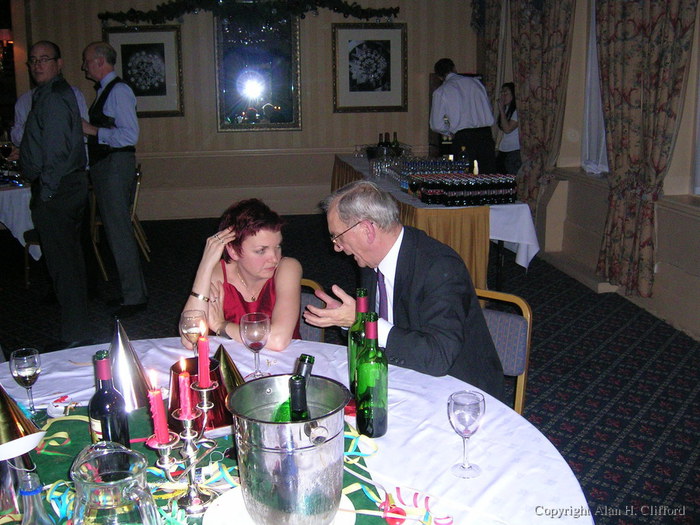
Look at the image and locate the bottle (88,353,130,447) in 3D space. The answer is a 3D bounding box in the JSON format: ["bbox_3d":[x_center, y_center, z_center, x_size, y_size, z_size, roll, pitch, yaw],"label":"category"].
[{"bbox_3d":[-0.463,0.318,1.376,0.078,0.305,0.078,-1,14,0],"label":"bottle"}]

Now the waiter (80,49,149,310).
[{"bbox_3d":[-1.558,-0.529,4.763,0.420,1.810,0.520,-5,15,-17],"label":"waiter"}]

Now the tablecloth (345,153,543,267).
[{"bbox_3d":[0.571,-0.569,6.383,0.830,0.460,3.600,-3,14,-8],"label":"tablecloth"}]

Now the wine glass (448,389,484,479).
[{"bbox_3d":[0.245,0.359,1.476,0.078,0.165,0.078,-1,14,0],"label":"wine glass"}]

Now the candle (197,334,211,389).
[{"bbox_3d":[-0.293,0.199,1.417,0.023,0.108,0.023,-1,14,0],"label":"candle"}]

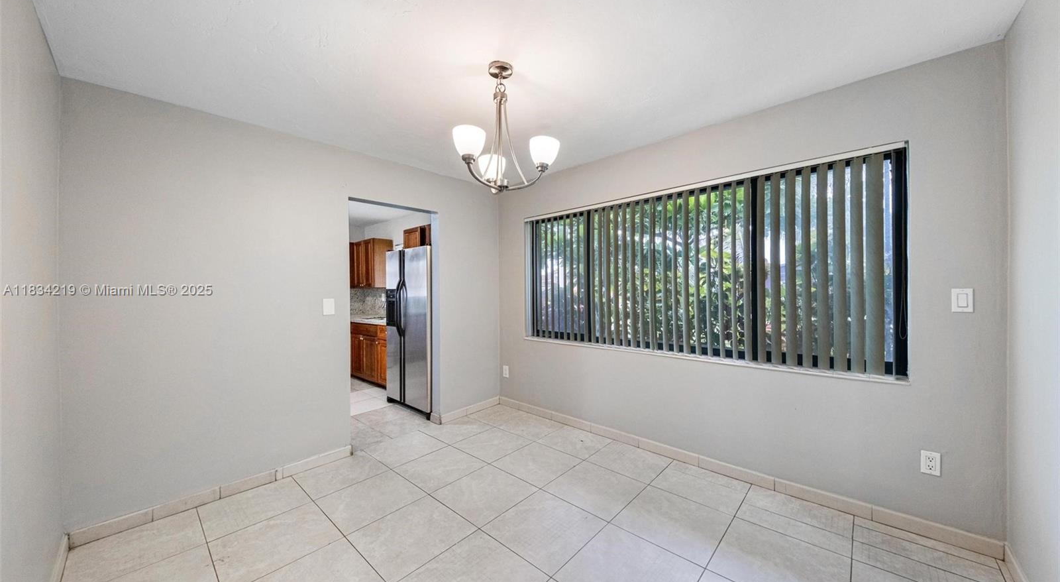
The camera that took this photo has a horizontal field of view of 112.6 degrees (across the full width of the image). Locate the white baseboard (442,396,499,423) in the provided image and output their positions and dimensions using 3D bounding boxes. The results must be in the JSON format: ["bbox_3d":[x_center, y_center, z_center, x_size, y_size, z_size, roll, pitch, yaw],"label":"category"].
[{"bbox_3d":[-0.601,1.262,3.742,0.012,0.077,0.773,0,0,43],"label":"white baseboard"}]

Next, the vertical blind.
[{"bbox_3d":[1.000,-0.149,2.853,2.780,1.255,0.080,0,0,43],"label":"vertical blind"}]

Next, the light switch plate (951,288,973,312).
[{"bbox_3d":[2.132,0.047,1.739,0.070,0.115,0.009,0,0,43],"label":"light switch plate"}]

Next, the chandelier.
[{"bbox_3d":[-0.180,-0.825,1.784,0.535,0.639,0.495,0,0,43],"label":"chandelier"}]

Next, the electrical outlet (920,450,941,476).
[{"bbox_3d":[2.063,0.886,1.816,0.070,0.115,0.008,0,0,43],"label":"electrical outlet"}]

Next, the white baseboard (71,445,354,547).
[{"bbox_3d":[-1.909,1.284,2.333,0.012,0.077,1.389,0,0,43],"label":"white baseboard"}]

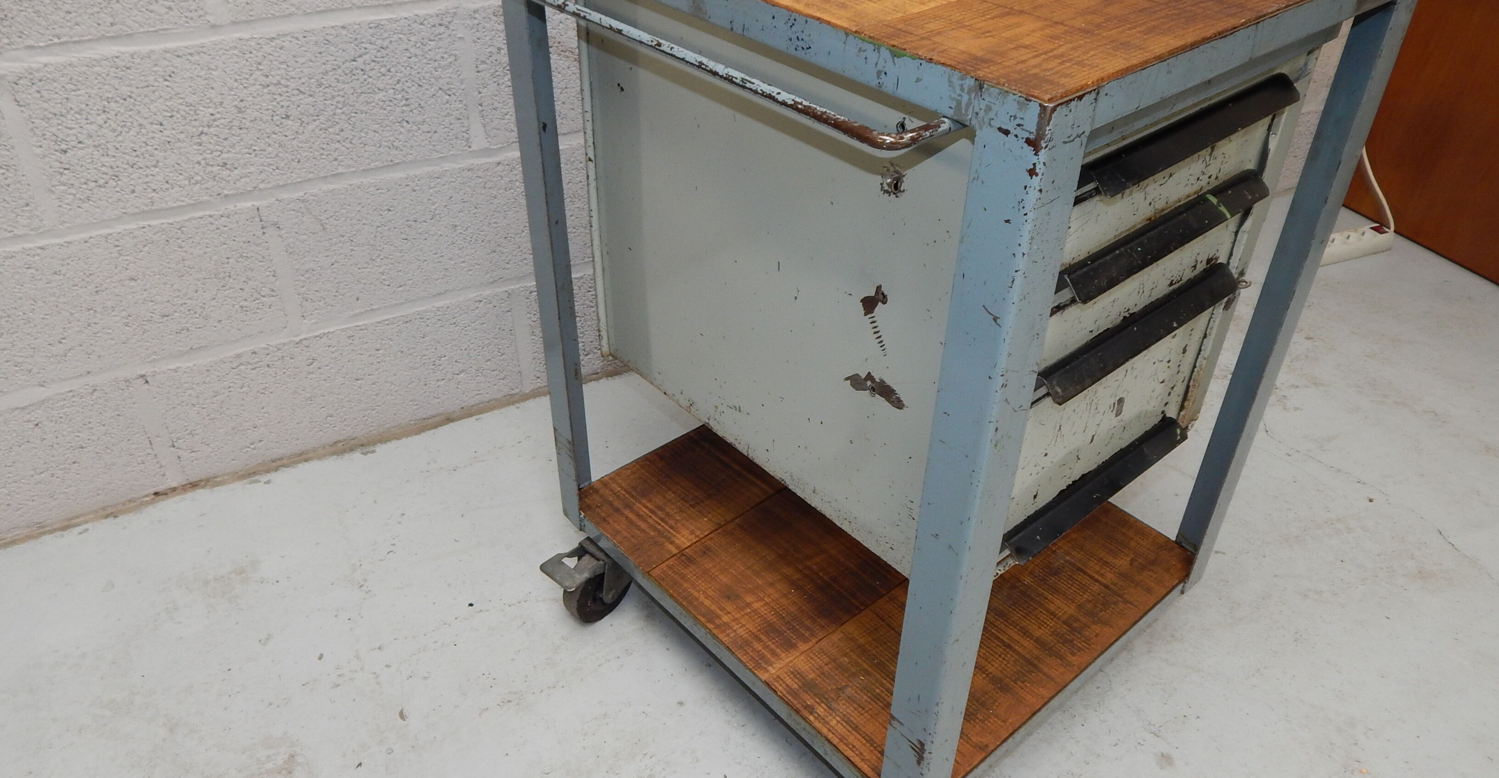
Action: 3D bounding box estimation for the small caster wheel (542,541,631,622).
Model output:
[{"bbox_3d":[-0.186,0.227,1.306,0.059,0.101,0.112,28,44,31],"label":"small caster wheel"}]

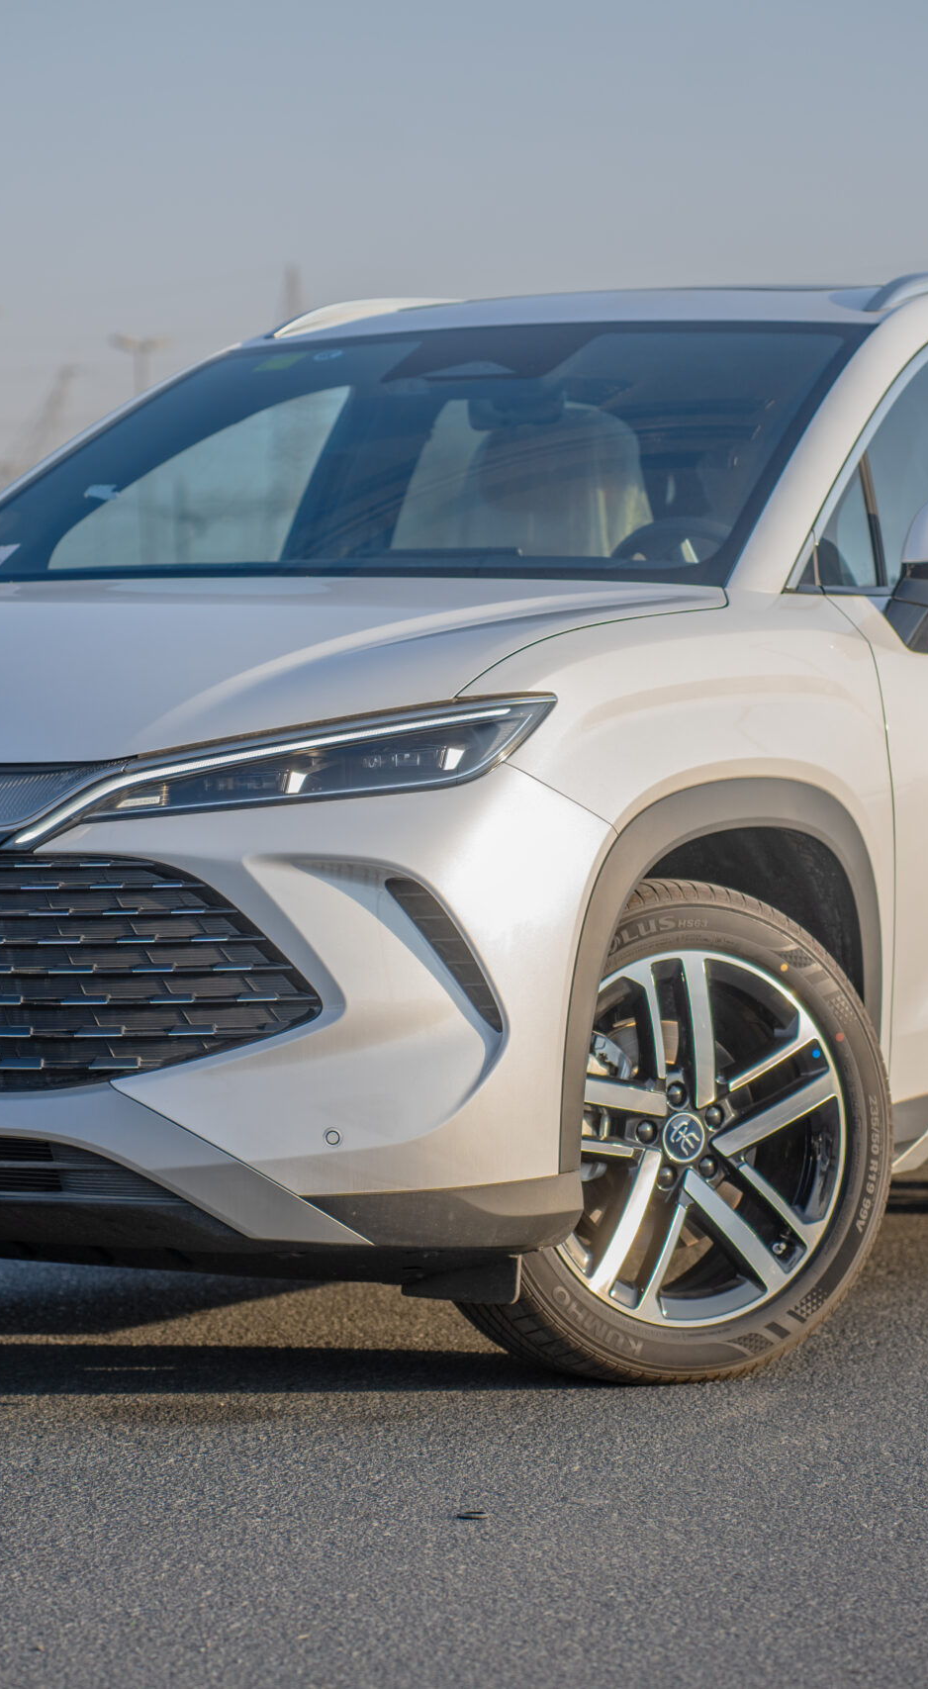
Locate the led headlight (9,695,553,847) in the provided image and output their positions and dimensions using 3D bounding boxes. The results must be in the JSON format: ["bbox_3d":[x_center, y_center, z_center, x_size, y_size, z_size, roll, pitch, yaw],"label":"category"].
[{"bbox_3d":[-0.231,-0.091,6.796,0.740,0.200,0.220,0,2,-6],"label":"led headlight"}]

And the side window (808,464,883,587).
[{"bbox_3d":[0.561,-0.487,8.005,0.040,0.233,0.396,-30,-14,29],"label":"side window"}]

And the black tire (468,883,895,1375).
[{"bbox_3d":[0.267,0.409,7.501,0.715,0.710,0.240,-2,2,-34],"label":"black tire"}]

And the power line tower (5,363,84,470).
[{"bbox_3d":[-32.027,-22.410,400.000,6.500,28.000,6.500,-1,1,0],"label":"power line tower"}]

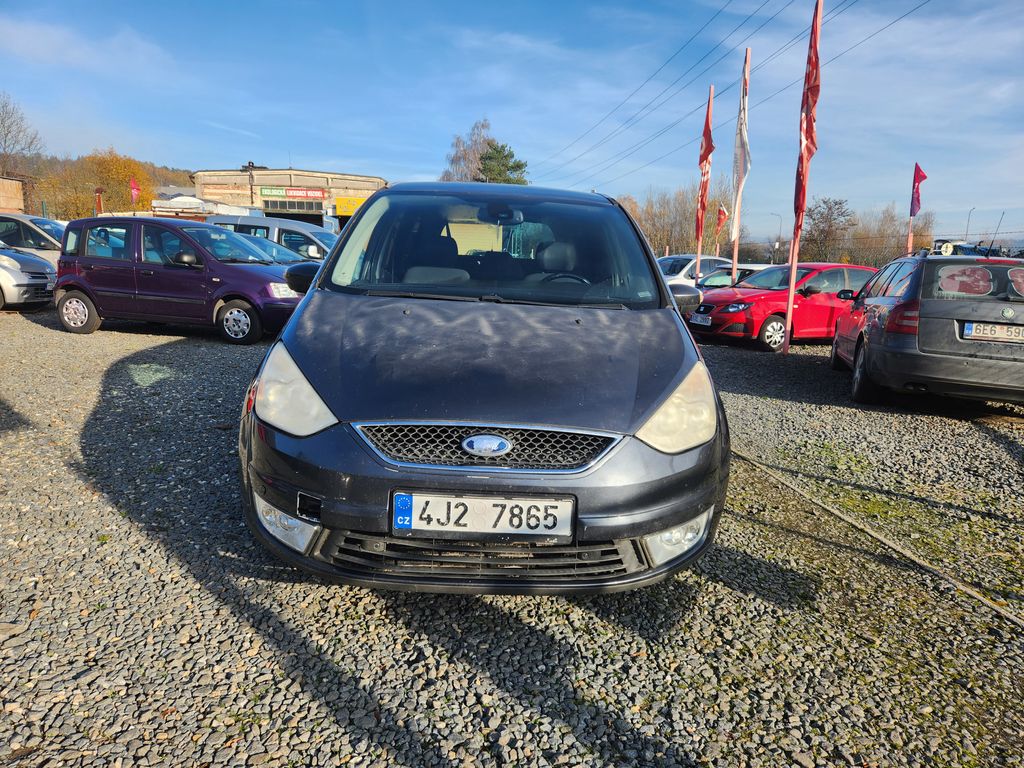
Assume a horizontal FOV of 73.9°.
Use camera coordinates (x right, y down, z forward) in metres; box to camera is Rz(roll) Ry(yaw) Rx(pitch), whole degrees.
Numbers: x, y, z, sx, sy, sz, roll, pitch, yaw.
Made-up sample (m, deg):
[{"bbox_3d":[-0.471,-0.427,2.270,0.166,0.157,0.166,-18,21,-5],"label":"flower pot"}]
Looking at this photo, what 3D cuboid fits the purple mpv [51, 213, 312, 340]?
[{"bbox_3d":[-4.301,-1.443,9.333,3.540,1.540,1.620,5,10,9],"label":"purple mpv"}]

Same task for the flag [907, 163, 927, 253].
[{"bbox_3d":[8.049,-2.565,13.688,0.420,3.578,0.200,0,10,1],"label":"flag"}]

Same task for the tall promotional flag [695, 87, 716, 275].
[{"bbox_3d":[4.634,-4.272,16.468,0.380,5.610,0.250,1,10,0],"label":"tall promotional flag"}]

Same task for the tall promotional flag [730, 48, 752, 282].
[{"bbox_3d":[4.488,-3.681,13.426,0.380,5.483,0.250,1,10,0],"label":"tall promotional flag"}]

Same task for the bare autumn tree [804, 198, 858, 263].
[{"bbox_3d":[15.446,-6.414,33.249,2.900,5.208,2.800,3,10,0],"label":"bare autumn tree"}]

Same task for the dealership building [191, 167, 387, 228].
[{"bbox_3d":[-13.263,-11.444,49.863,12.187,6.308,14.000,4,10,6],"label":"dealership building"}]

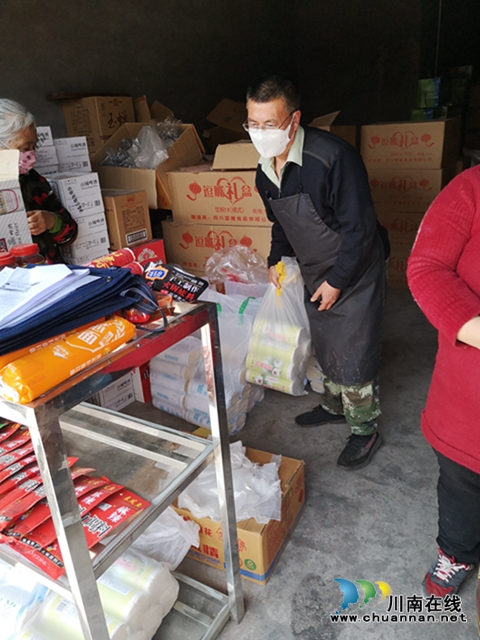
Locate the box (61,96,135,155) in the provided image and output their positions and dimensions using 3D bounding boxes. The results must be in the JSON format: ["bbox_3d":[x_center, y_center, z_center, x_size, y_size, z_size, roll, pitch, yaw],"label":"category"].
[{"bbox_3d":[-0.986,-1.375,3.545,0.392,0.350,0.309,13,27,36],"label":"box"}]

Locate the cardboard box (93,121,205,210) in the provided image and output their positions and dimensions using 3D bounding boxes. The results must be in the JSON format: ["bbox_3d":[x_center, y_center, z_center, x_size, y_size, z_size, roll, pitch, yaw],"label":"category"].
[{"bbox_3d":[-0.721,-1.163,3.696,0.545,0.299,0.669,10,45,14],"label":"cardboard box"}]

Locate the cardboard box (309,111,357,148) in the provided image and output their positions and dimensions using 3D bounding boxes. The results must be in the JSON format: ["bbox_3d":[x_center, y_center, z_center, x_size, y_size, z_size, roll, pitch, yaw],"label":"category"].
[{"bbox_3d":[0.637,-1.419,4.010,0.450,0.370,0.420,11,26,34],"label":"cardboard box"}]

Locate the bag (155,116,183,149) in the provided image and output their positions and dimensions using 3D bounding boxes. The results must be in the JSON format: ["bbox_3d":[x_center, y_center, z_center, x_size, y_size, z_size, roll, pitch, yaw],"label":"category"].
[{"bbox_3d":[-0.496,-1.301,3.464,0.200,0.220,0.200,7,24,27],"label":"bag"}]

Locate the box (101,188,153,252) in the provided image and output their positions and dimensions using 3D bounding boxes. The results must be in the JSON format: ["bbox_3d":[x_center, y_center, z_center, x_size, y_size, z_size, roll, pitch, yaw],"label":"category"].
[{"bbox_3d":[-0.630,-0.522,2.548,0.250,0.250,0.225,10,25,32],"label":"box"}]

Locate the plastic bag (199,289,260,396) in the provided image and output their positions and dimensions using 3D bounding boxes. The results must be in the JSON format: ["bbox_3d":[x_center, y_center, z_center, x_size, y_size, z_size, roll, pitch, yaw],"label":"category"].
[{"bbox_3d":[-0.051,0.139,2.471,0.300,0.610,0.280,7,24,27],"label":"plastic bag"}]

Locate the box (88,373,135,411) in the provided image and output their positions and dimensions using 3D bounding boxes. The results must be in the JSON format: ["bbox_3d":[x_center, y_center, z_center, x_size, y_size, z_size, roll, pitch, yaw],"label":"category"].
[{"bbox_3d":[-0.754,0.381,2.745,0.260,0.175,0.205,11,26,35],"label":"box"}]

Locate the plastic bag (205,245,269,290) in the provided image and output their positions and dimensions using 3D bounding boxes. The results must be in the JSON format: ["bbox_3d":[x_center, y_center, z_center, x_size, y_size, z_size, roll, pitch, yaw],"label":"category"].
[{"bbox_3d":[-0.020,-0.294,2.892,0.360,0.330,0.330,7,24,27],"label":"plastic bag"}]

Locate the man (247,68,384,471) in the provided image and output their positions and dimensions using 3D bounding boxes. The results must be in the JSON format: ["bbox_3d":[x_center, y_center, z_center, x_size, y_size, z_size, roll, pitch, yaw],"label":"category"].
[{"bbox_3d":[0.346,-0.154,2.018,0.580,1.550,0.500,-22,27,-37],"label":"man"}]

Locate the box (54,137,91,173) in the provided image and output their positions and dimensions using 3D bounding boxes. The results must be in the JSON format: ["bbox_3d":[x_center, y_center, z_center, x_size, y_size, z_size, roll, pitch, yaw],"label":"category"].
[{"bbox_3d":[-0.970,-0.870,2.639,0.260,0.175,0.205,10,25,32],"label":"box"}]

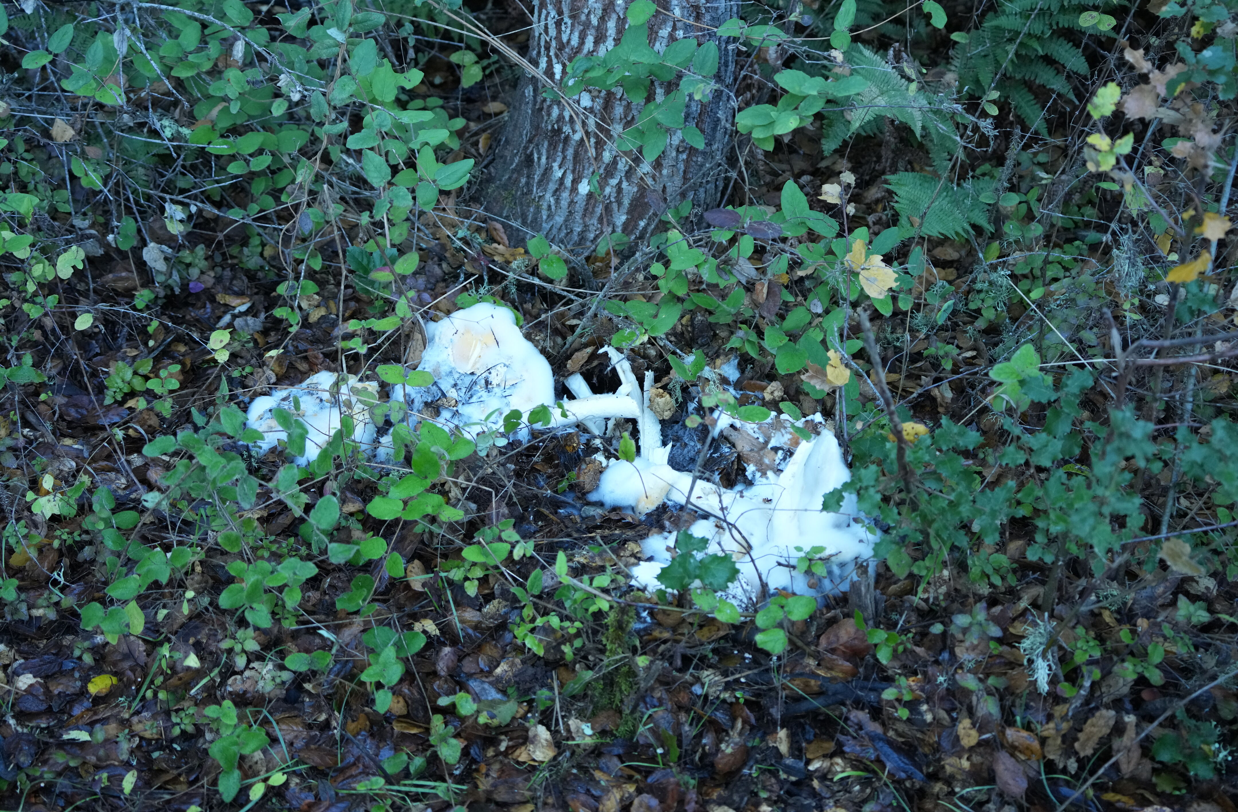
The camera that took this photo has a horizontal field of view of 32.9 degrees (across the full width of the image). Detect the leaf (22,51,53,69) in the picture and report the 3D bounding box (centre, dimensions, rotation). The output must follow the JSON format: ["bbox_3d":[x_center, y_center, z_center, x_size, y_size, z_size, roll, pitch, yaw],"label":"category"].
[{"bbox_3d":[-0.832,-0.496,3.000,0.045,0.010,0.032,-23,60,-15],"label":"leaf"}]

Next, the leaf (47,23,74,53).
[{"bbox_3d":[-0.823,-0.545,3.100,0.030,0.010,0.054,33,80,6],"label":"leaf"}]

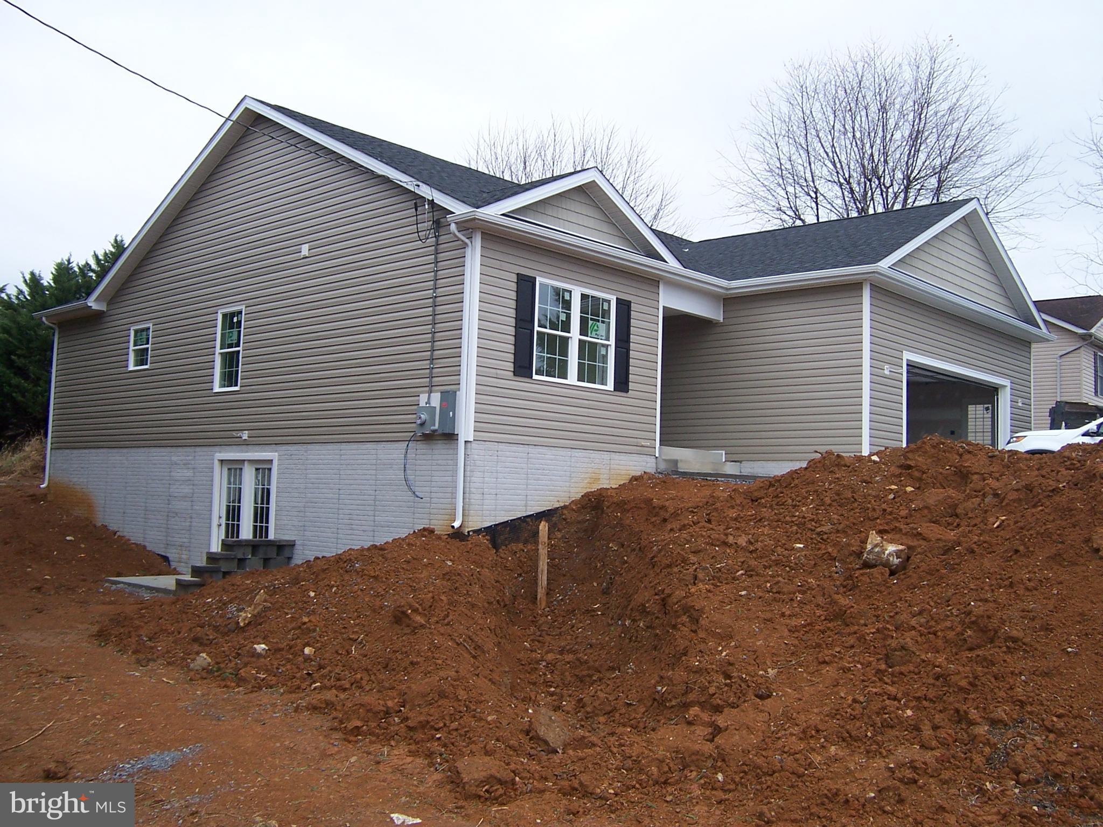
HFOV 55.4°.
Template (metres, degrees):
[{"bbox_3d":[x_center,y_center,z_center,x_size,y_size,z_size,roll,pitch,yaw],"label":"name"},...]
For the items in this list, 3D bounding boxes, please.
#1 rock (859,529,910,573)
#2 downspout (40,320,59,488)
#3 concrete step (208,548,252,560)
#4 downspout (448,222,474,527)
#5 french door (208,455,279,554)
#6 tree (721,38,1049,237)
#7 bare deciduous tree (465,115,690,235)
[{"bbox_3d":[2.360,0.980,7.452,0.320,0.290,0.250,0,-5,18],"label":"rock"},{"bbox_3d":[-11.750,-0.245,24.363,0.090,3.927,0.360,-3,-6,43],"label":"downspout"},{"bbox_3d":[-5.125,2.219,16.488,0.320,0.170,0.700,-3,-6,43],"label":"concrete step"},{"bbox_3d":[-1.345,-0.531,14.603,0.090,4.239,0.400,-3,-6,43],"label":"downspout"},{"bbox_3d":[-5.427,1.776,18.455,2.060,2.140,0.140,-3,-6,43],"label":"french door"},{"bbox_3d":[12.242,-5.467,38.740,11.578,17.007,11.578,0,-5,17],"label":"tree"},{"bbox_3d":[0.899,-4.976,46.555,9.541,16.945,9.541,2,-5,1],"label":"bare deciduous tree"}]

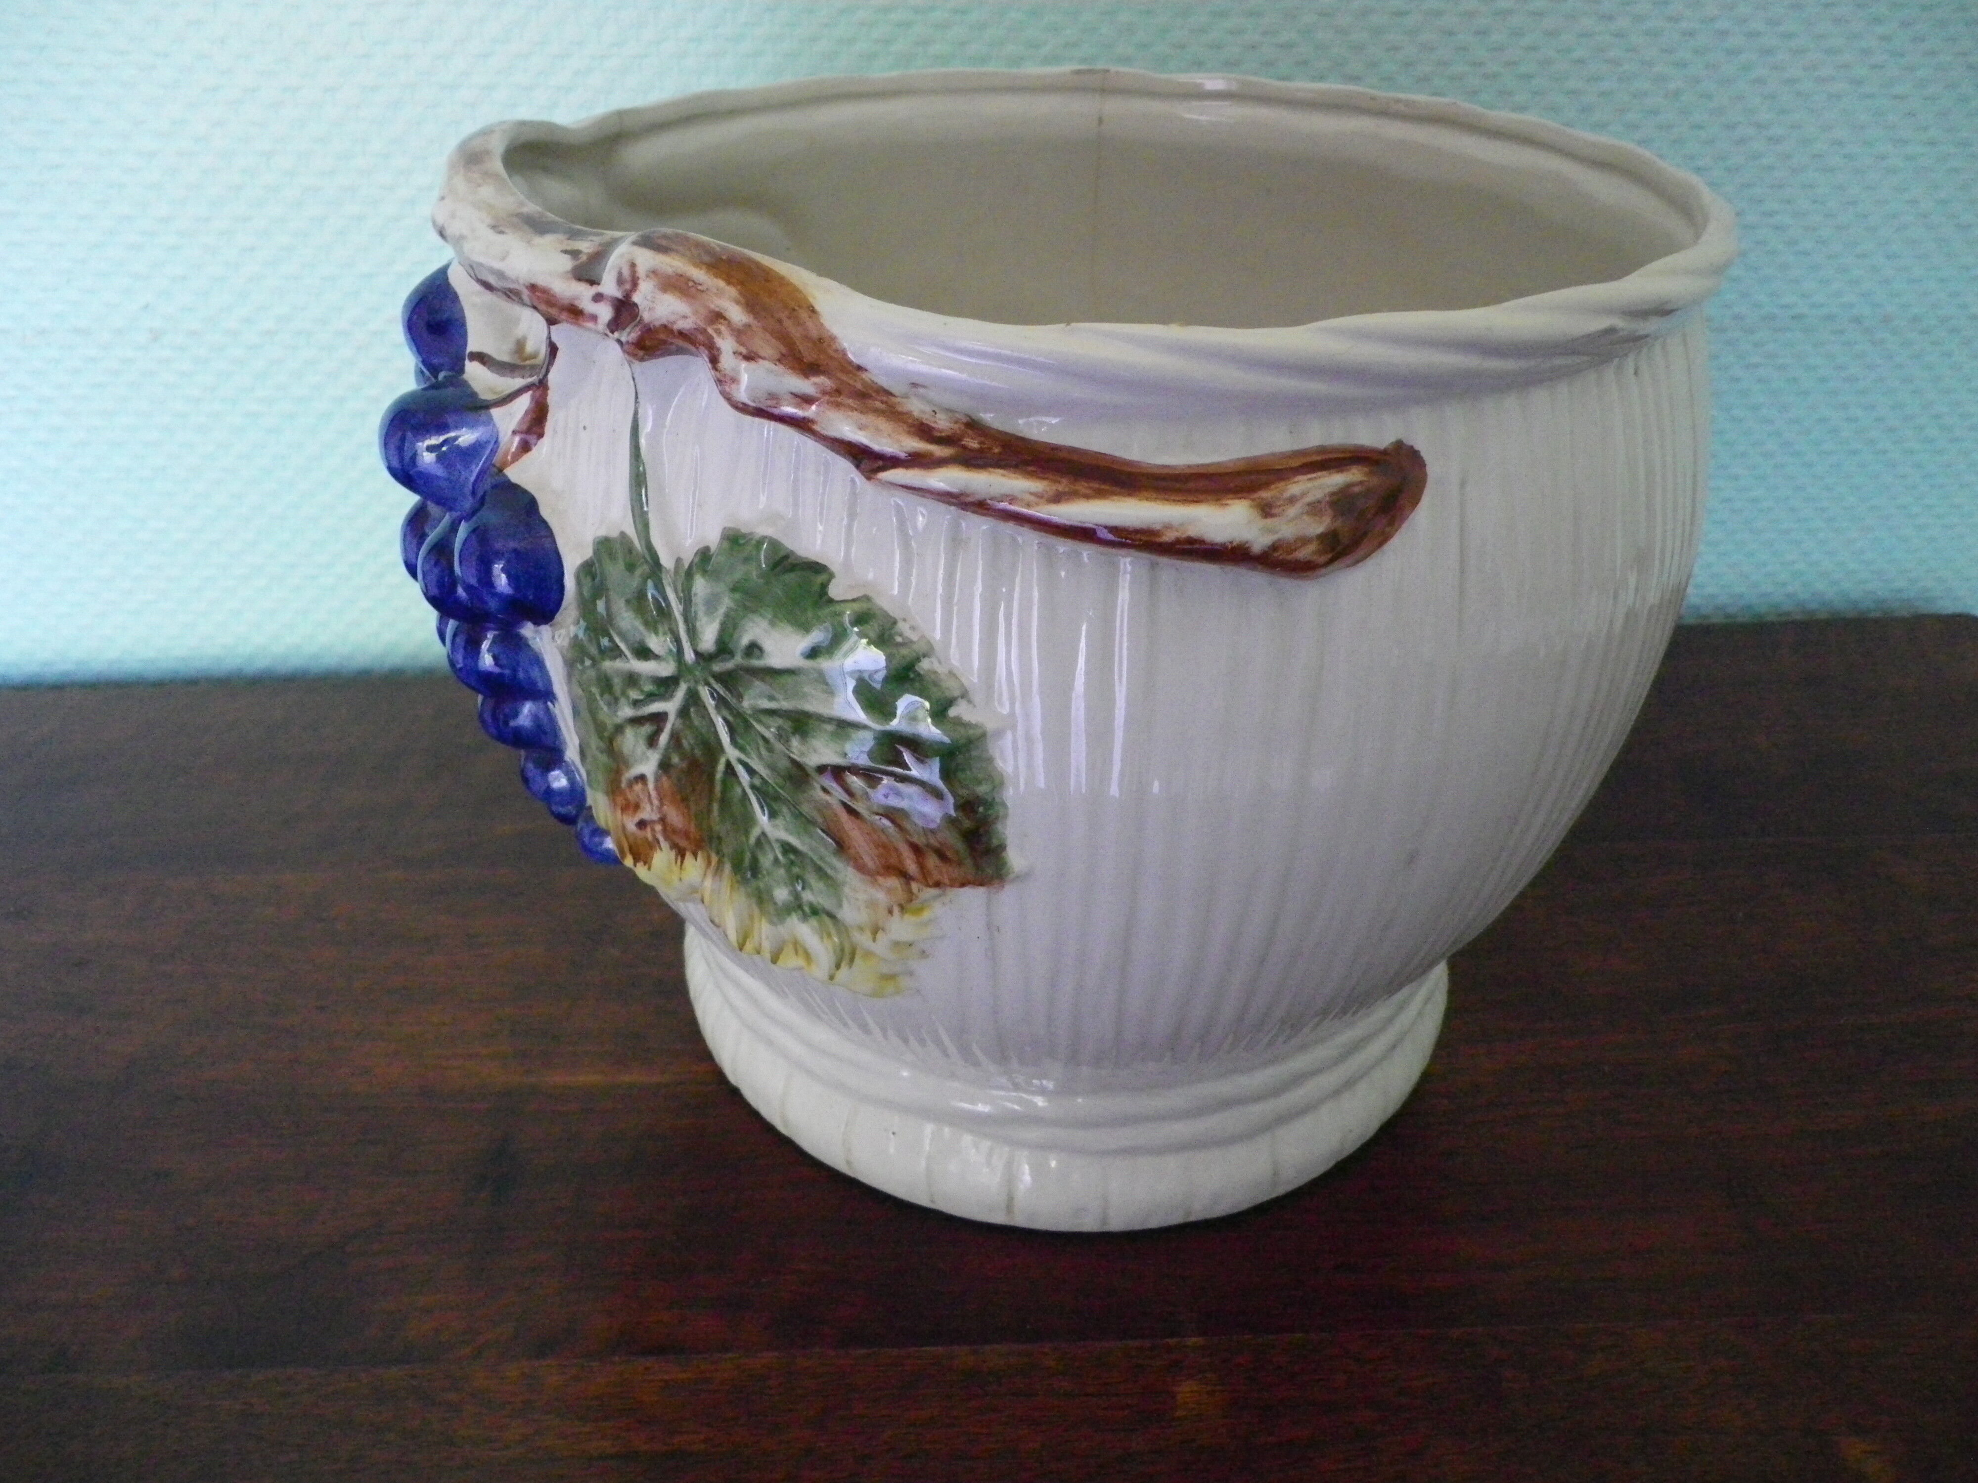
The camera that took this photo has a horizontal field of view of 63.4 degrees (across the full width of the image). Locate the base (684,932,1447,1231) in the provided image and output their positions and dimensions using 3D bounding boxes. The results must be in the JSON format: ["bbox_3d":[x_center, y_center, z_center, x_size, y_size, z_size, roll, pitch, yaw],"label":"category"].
[{"bbox_3d":[0.022,0.048,0.448,0.209,0.045,0.209,-4,31,-8],"label":"base"}]

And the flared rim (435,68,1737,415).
[{"bbox_3d":[0.021,-0.118,0.351,0.266,0.021,0.260,-4,31,-8],"label":"flared rim"}]

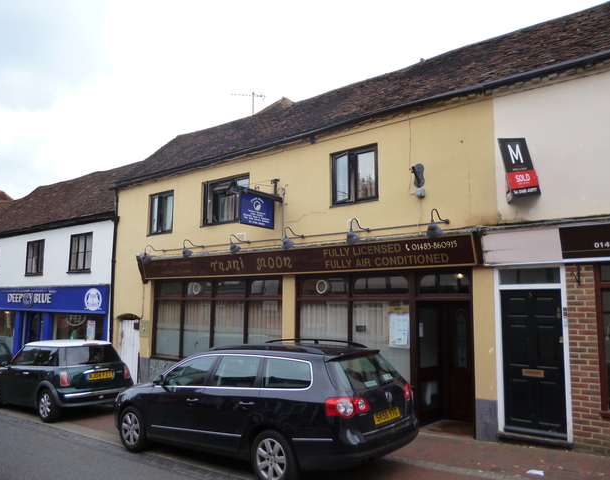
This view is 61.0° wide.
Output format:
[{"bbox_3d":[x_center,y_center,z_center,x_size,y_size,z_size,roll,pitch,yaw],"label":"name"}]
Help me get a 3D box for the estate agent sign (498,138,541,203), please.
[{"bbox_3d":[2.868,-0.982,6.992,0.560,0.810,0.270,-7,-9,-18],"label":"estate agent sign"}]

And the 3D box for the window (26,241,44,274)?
[{"bbox_3d":[-8.861,0.598,17.001,1.284,1.135,0.130,-5,-8,39],"label":"window"}]

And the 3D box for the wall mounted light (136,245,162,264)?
[{"bbox_3d":[-3.604,0.332,12.378,0.230,0.430,0.540,-5,-8,39],"label":"wall mounted light"}]

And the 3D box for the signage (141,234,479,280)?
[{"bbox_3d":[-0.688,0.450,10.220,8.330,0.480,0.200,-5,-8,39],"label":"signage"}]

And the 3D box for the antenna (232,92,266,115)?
[{"bbox_3d":[-1.681,-4.060,15.400,1.030,0.680,0.300,1,-6,-9],"label":"antenna"}]

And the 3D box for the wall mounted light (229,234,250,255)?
[{"bbox_3d":[-1.344,0.116,10.569,0.230,0.430,0.540,-5,-8,39],"label":"wall mounted light"}]

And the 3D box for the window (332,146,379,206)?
[{"bbox_3d":[0.875,-1.134,9.303,1.029,1.012,0.130,-5,-8,39],"label":"window"}]

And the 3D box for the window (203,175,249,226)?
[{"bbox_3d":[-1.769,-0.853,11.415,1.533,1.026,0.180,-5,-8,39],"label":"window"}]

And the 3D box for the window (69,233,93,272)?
[{"bbox_3d":[-6.565,0.392,15.162,1.281,1.148,0.130,-5,-8,39],"label":"window"}]

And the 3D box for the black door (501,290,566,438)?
[{"bbox_3d":[3.155,1.666,7.176,0.815,1.948,0.070,-5,-8,39],"label":"black door"}]

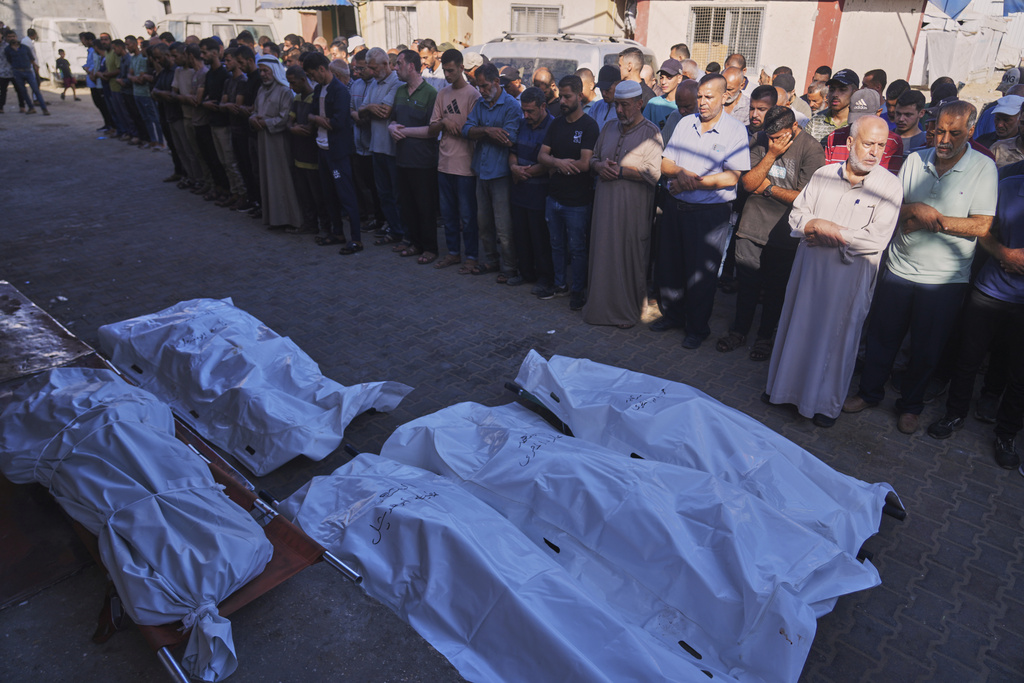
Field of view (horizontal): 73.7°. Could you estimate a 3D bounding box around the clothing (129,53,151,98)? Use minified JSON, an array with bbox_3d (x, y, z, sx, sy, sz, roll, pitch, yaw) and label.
[{"bbox_3d":[-6.104,-4.376,11.232,0.330,0.720,0.470,-23,34,-38],"label":"clothing"}]

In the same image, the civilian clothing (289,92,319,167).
[{"bbox_3d":[-2.020,-2.105,6.791,0.500,0.750,0.320,19,32,34],"label":"civilian clothing"}]

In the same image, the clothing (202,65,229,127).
[{"bbox_3d":[-3.300,-2.795,7.757,0.480,0.680,0.320,19,32,34],"label":"clothing"}]

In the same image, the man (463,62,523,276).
[{"bbox_3d":[-0.138,-1.399,5.727,0.520,1.727,0.390,20,33,35],"label":"man"}]

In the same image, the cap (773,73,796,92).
[{"bbox_3d":[2.082,-1.980,5.282,0.180,0.150,0.260,20,47,36],"label":"cap"}]

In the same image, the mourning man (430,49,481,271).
[{"bbox_3d":[-0.473,-1.497,5.805,0.380,1.780,0.500,-23,34,-38],"label":"mourning man"}]

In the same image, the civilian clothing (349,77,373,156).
[{"bbox_3d":[-1.452,-2.220,6.765,0.340,0.720,0.500,-23,34,-38],"label":"civilian clothing"}]

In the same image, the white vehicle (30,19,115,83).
[{"bbox_3d":[-14.100,-9.527,22.252,1.750,1.950,4.600,-19,32,-32],"label":"white vehicle"}]

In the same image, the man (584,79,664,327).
[{"bbox_3d":[0.787,-0.951,4.771,0.560,1.700,0.440,15,30,28],"label":"man"}]

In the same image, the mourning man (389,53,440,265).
[{"bbox_3d":[-0.844,-1.633,6.101,0.500,1.770,0.370,16,30,30],"label":"mourning man"}]

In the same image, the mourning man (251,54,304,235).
[{"bbox_3d":[-2.345,-2.019,7.050,0.530,1.722,0.400,21,34,37],"label":"mourning man"}]

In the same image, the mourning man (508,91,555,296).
[{"bbox_3d":[0.184,-1.233,5.511,0.480,1.613,0.370,20,33,35],"label":"mourning man"}]

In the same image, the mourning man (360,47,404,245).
[{"bbox_3d":[-1.164,-1.793,6.482,0.520,1.788,0.390,23,35,40],"label":"mourning man"}]

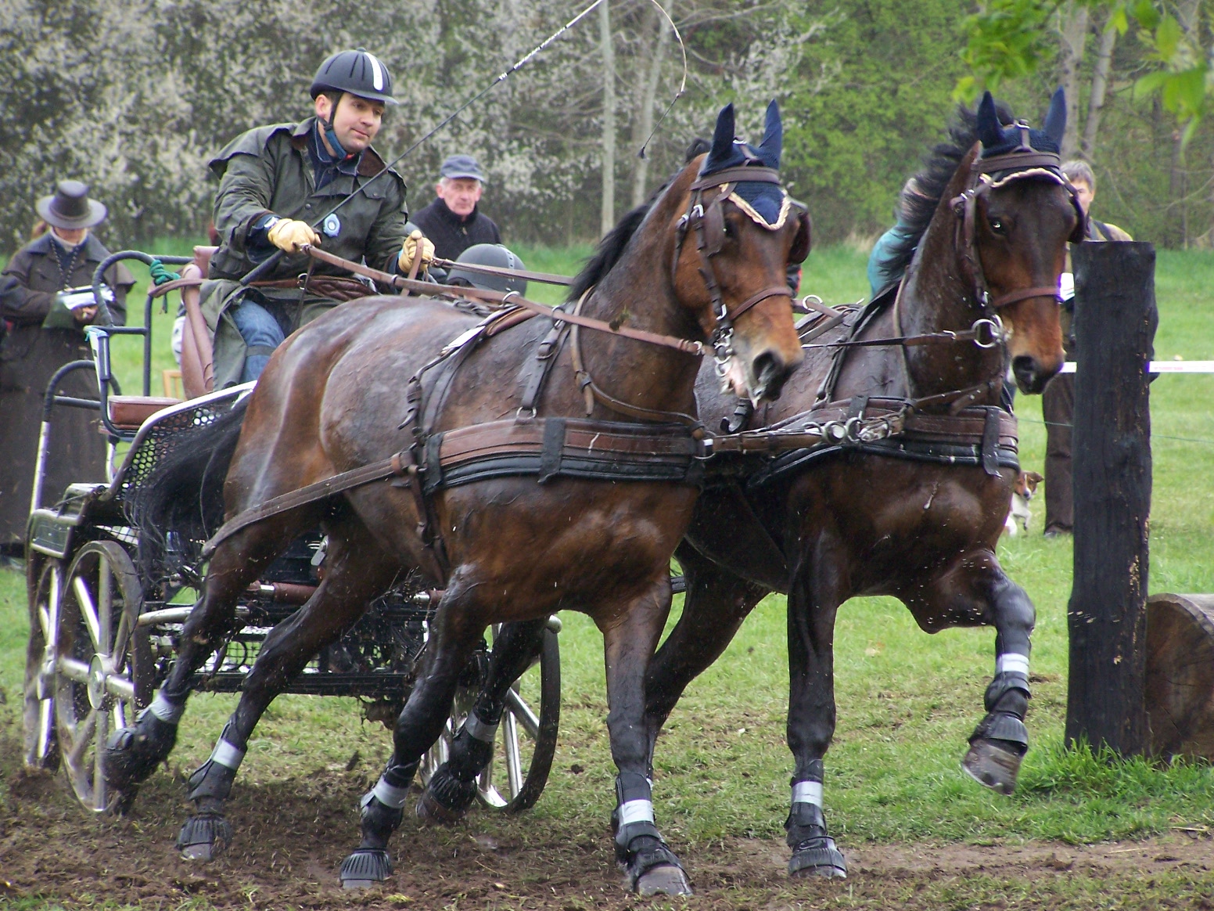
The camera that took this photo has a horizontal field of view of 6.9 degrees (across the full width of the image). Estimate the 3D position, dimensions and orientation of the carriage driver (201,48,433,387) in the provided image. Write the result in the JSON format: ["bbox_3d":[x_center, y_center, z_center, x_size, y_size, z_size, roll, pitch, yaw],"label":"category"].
[{"bbox_3d":[-0.865,-0.480,29.500,0.630,1.420,0.780,-1,2,-18],"label":"carriage driver"}]

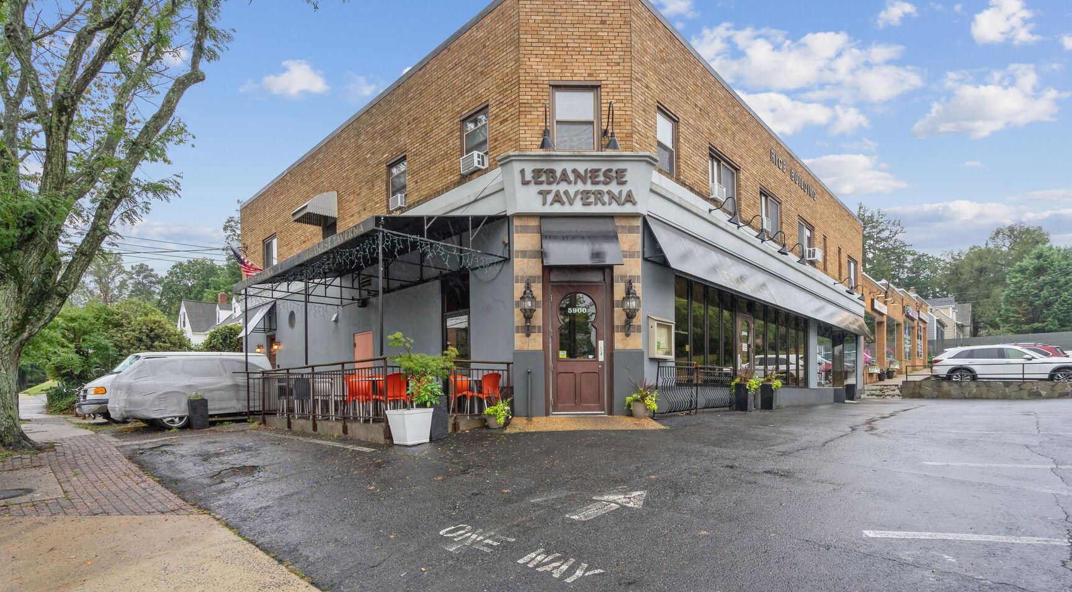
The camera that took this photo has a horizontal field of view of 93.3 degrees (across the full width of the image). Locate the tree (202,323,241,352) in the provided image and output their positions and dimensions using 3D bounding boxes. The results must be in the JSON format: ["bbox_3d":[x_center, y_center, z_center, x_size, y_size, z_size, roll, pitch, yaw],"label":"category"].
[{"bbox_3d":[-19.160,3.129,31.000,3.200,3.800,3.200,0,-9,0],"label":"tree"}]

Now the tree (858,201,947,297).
[{"bbox_3d":[36.199,-1.655,50.000,8.800,15.500,8.200,0,-9,0],"label":"tree"}]

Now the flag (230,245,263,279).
[{"bbox_3d":[-9.249,-1.072,16.200,0.450,1.100,1.050,-8,-12,43],"label":"flag"}]

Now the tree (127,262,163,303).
[{"bbox_3d":[-47.965,2.667,62.000,5.200,13.500,5.200,0,-9,0],"label":"tree"}]

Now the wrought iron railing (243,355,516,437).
[{"bbox_3d":[-3.716,2.120,10.487,7.200,1.300,2.088,-10,-14,43],"label":"wrought iron railing"}]

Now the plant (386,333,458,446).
[{"bbox_3d":[-1.717,1.396,7.600,1.050,1.660,1.000,0,-9,0],"label":"plant"}]

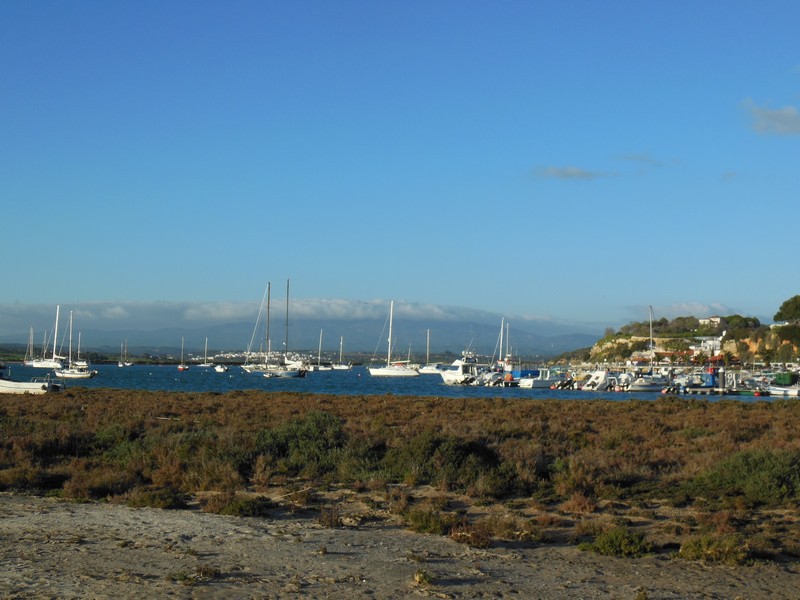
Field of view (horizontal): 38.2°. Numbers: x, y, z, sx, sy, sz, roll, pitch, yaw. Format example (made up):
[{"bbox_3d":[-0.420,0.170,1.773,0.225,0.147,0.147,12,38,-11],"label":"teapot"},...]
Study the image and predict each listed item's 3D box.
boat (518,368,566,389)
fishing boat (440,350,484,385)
[{"bbox_3d":[15.157,8.271,122.058,5.400,2.150,2.000,2,-4,-33],"label":"boat"},{"bbox_3d":[7.157,7.507,128.107,2.800,4.000,7.600,2,-4,-35],"label":"fishing boat"}]

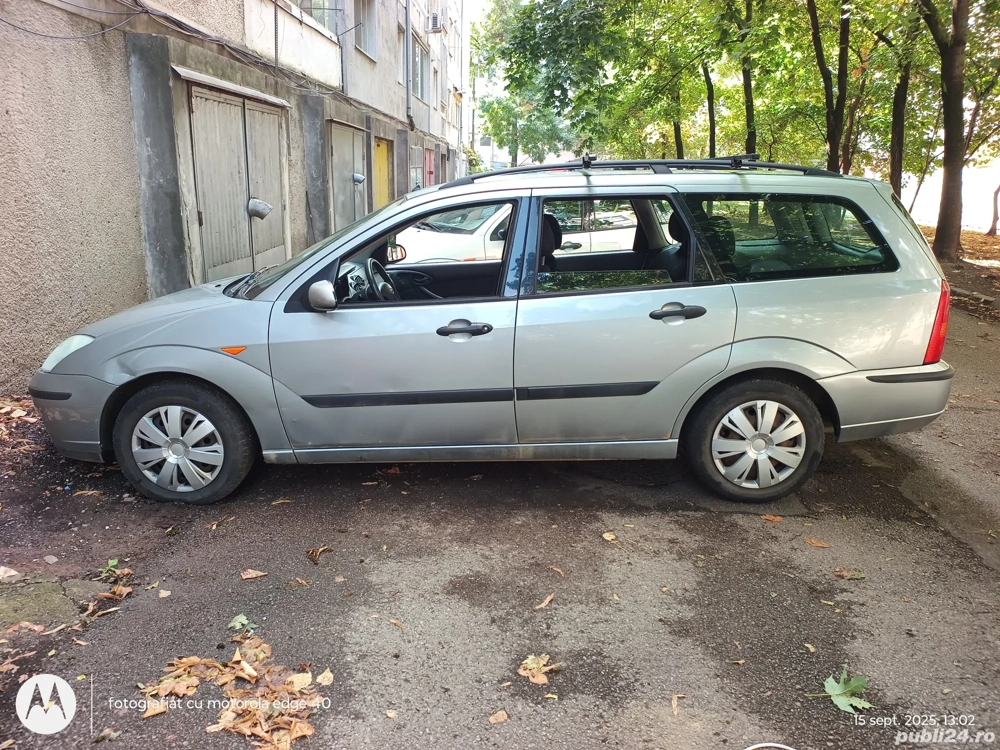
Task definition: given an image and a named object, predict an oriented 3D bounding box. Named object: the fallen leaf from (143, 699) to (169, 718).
[{"bbox_3d":[-0.996,0.964,2.004,0.078,0.015,0.075,-10,19,-30],"label":"fallen leaf"}]

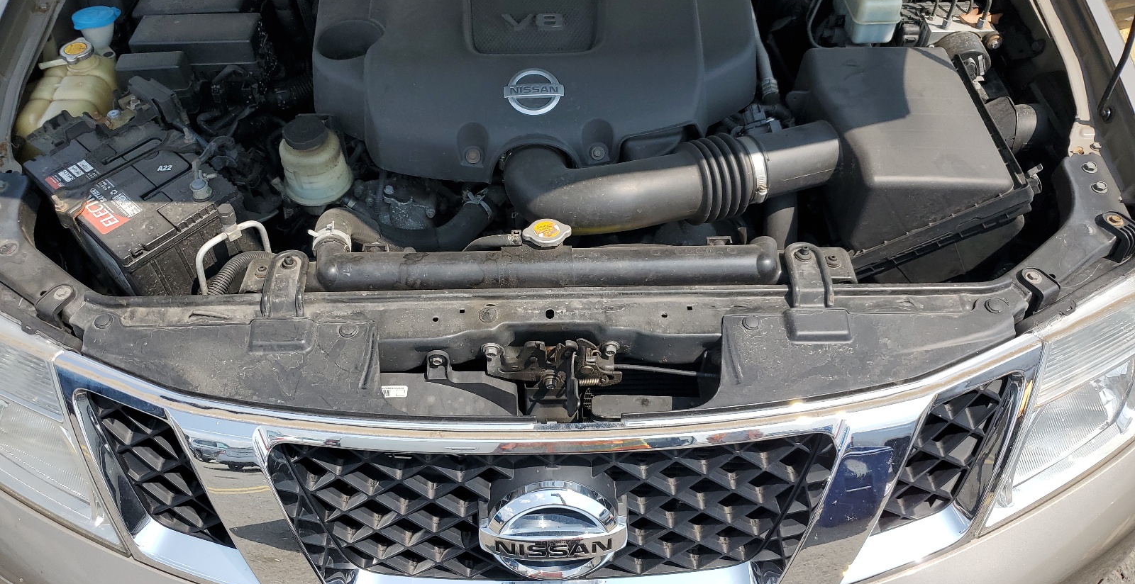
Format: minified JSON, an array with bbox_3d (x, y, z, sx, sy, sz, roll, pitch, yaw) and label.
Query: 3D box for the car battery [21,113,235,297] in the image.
[{"bbox_3d":[-0.594,-0.093,1.228,0.268,0.215,0.172,35,57,28],"label":"car battery"}]

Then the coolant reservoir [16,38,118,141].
[{"bbox_3d":[-0.730,-0.280,1.355,0.150,0.200,0.210,-1,48,-1],"label":"coolant reservoir"}]

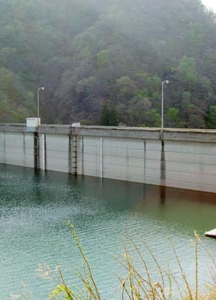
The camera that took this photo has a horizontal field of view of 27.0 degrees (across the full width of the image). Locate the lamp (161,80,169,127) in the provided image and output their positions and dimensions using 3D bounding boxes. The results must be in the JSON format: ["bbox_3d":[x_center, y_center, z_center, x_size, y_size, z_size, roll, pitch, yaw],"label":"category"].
[{"bbox_3d":[9.248,-7.021,72.075,0.450,7.950,1.600,5,7,43],"label":"lamp"}]

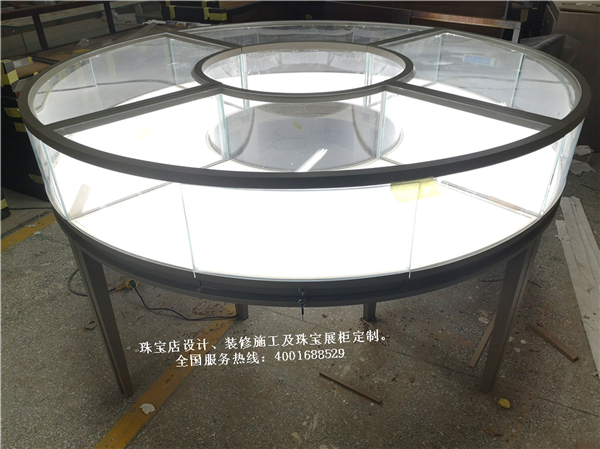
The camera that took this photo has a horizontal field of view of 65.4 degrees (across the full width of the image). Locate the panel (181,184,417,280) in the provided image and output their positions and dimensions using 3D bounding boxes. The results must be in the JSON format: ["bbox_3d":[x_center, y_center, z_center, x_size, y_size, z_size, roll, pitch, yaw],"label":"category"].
[{"bbox_3d":[0.000,0.024,1.037,0.502,0.247,0.041,0,32,1],"label":"panel"}]

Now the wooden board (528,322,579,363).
[{"bbox_3d":[1.026,0.474,1.895,0.035,0.015,0.211,-15,35,-21],"label":"wooden board"}]

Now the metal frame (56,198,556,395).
[{"bbox_3d":[0.021,-0.052,2.035,1.862,0.745,1.862,-1,32,1],"label":"metal frame"}]

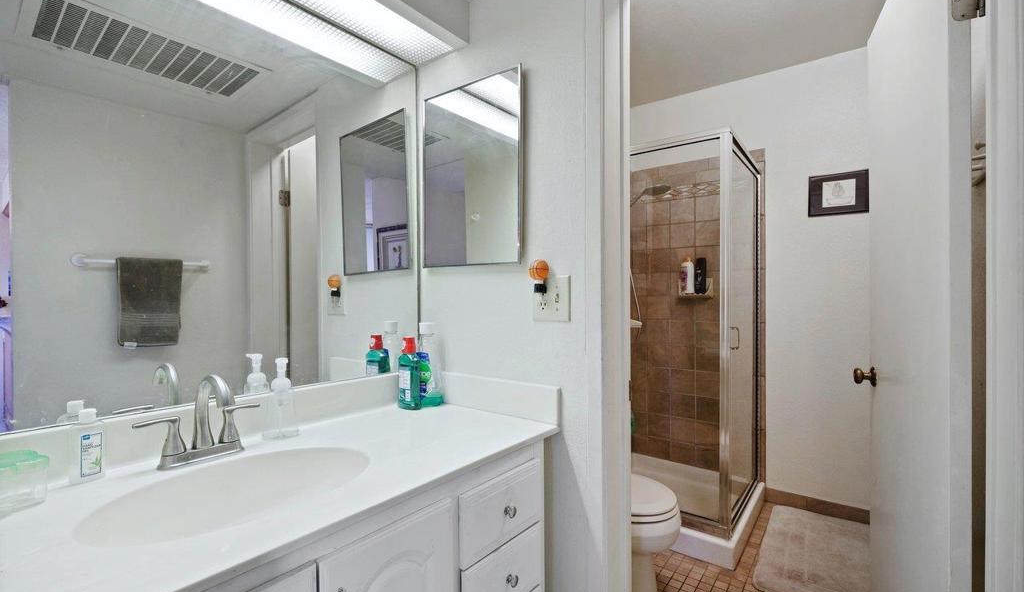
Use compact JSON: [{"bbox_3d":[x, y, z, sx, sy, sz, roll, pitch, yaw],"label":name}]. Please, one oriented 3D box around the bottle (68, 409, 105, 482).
[{"bbox_3d":[-0.794,0.276,0.798,0.034,0.131,0.049,0,-1,39],"label":"bottle"}]

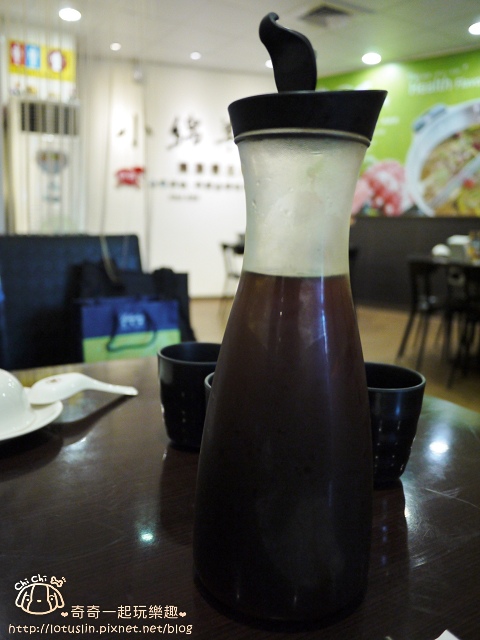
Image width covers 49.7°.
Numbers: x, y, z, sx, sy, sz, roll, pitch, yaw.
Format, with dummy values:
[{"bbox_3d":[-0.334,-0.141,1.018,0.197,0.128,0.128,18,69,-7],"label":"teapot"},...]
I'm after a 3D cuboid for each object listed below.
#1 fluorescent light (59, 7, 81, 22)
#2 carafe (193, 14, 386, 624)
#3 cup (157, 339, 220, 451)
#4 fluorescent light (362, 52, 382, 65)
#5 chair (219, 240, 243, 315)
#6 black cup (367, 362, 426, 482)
[{"bbox_3d":[-1.561,-2.819,4.739,0.190,0.050,0.190,2,10,0],"label":"fluorescent light"},{"bbox_3d":[0.027,-0.002,0.267,0.099,0.288,0.099,2,10,0],"label":"carafe"},{"bbox_3d":[-0.032,0.068,0.461,0.082,0.079,0.082,2,10,0],"label":"cup"},{"bbox_3d":[1.445,-2.870,5.638,0.190,0.050,0.190,2,10,0],"label":"fluorescent light"},{"bbox_3d":[0.093,-0.366,5.216,0.450,0.790,0.480,11,13,40],"label":"chair"},{"bbox_3d":[0.100,0.082,0.409,0.082,0.079,0.082,2,10,0],"label":"black cup"}]

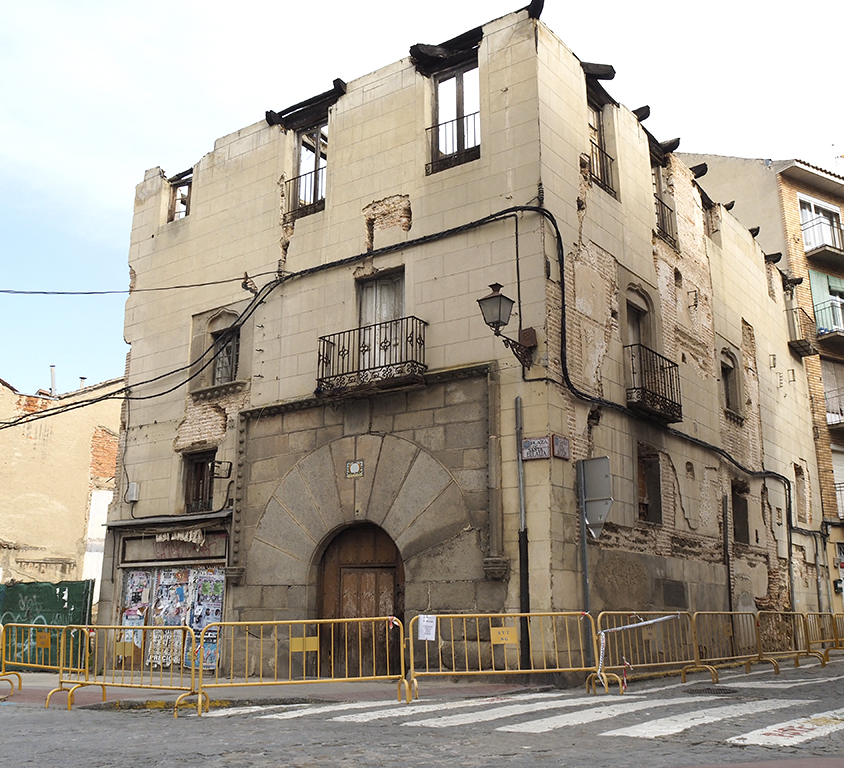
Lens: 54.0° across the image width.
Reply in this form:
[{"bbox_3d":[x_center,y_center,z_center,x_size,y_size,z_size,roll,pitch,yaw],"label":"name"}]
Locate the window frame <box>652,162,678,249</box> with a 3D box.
[{"bbox_3d":[5.327,-4.048,18.631,0.300,2.000,1.120,-12,-20,38],"label":"window frame"}]

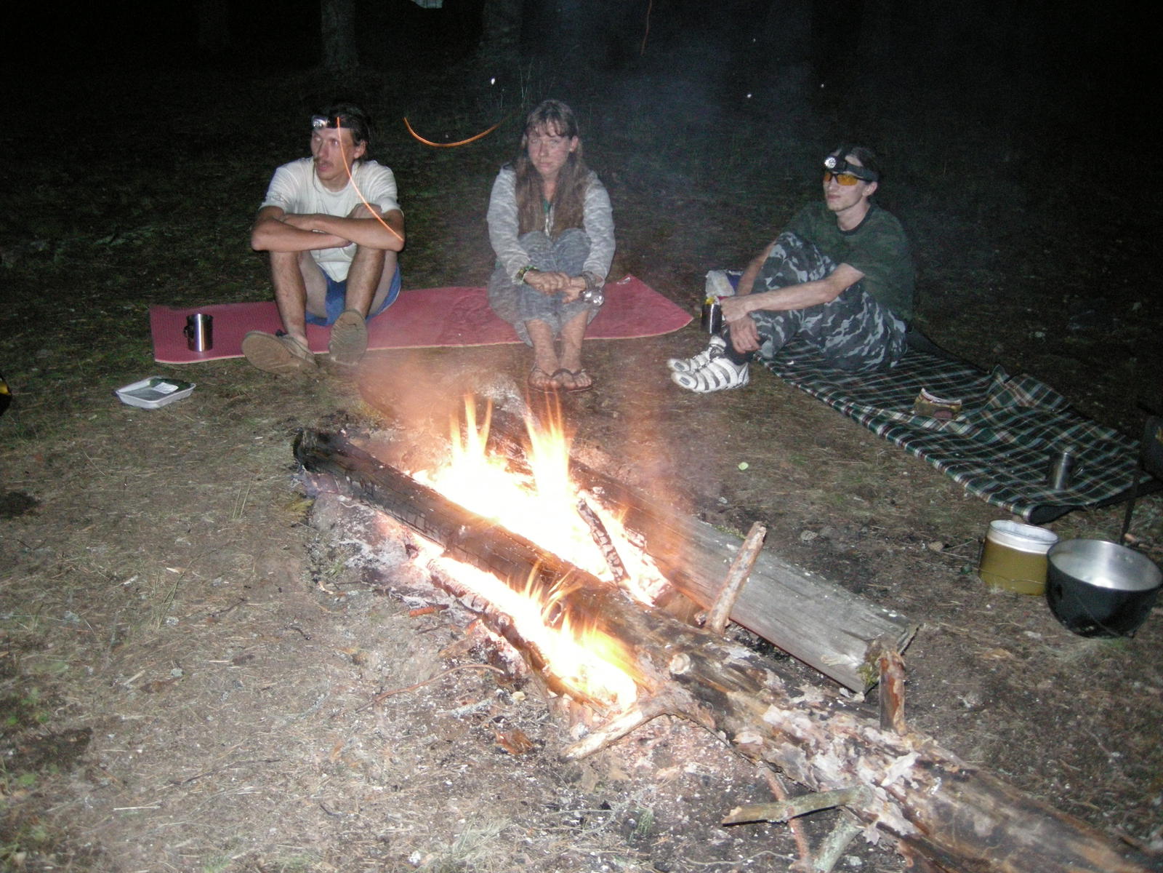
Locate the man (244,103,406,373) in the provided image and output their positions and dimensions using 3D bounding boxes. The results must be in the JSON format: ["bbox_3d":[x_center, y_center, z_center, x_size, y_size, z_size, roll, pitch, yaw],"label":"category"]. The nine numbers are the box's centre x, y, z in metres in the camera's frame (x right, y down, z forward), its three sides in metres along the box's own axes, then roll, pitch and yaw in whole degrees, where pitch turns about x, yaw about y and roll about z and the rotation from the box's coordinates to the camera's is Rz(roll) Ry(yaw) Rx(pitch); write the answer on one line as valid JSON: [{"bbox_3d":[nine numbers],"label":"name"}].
[{"bbox_3d":[-0.803,-0.684,3.976,0.510,0.750,0.820,3,22,-6],"label":"man"}]

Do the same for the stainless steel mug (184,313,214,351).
[{"bbox_3d":[-1.216,-0.330,3.845,0.090,0.104,0.082,-1,22,-14],"label":"stainless steel mug"}]

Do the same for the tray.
[{"bbox_3d":[-1.210,-0.121,3.447,0.138,0.030,0.173,14,23,21],"label":"tray"}]

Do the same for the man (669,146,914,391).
[{"bbox_3d":[0.761,-0.614,4.135,0.920,0.745,0.510,-11,27,-35],"label":"man"}]

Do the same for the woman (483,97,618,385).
[{"bbox_3d":[-0.117,-0.648,3.990,0.440,0.780,0.790,3,22,-5],"label":"woman"}]

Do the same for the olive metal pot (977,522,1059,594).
[{"bbox_3d":[1.005,0.275,2.772,0.150,0.134,0.100,12,23,19],"label":"olive metal pot"}]

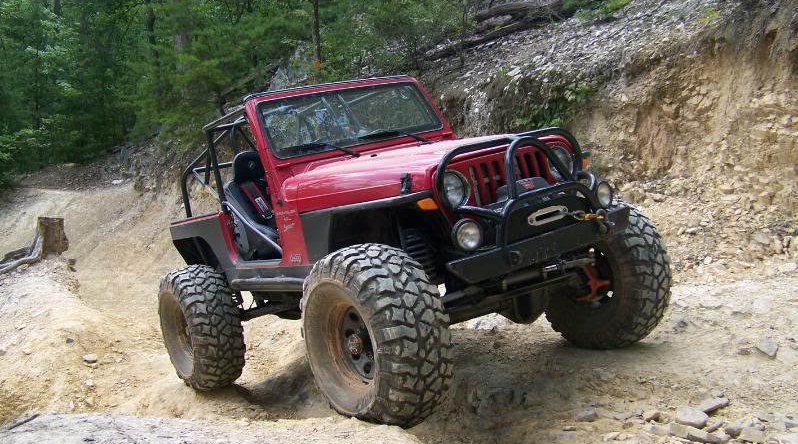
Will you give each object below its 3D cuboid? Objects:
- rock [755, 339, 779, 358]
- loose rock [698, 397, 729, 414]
[{"bbox_3d":[2.098,0.722,4.610,0.120,0.065,0.100,-1,5,6],"label":"rock"},{"bbox_3d":[1.488,0.866,3.810,0.140,0.050,0.100,-1,5,6],"label":"loose rock"}]

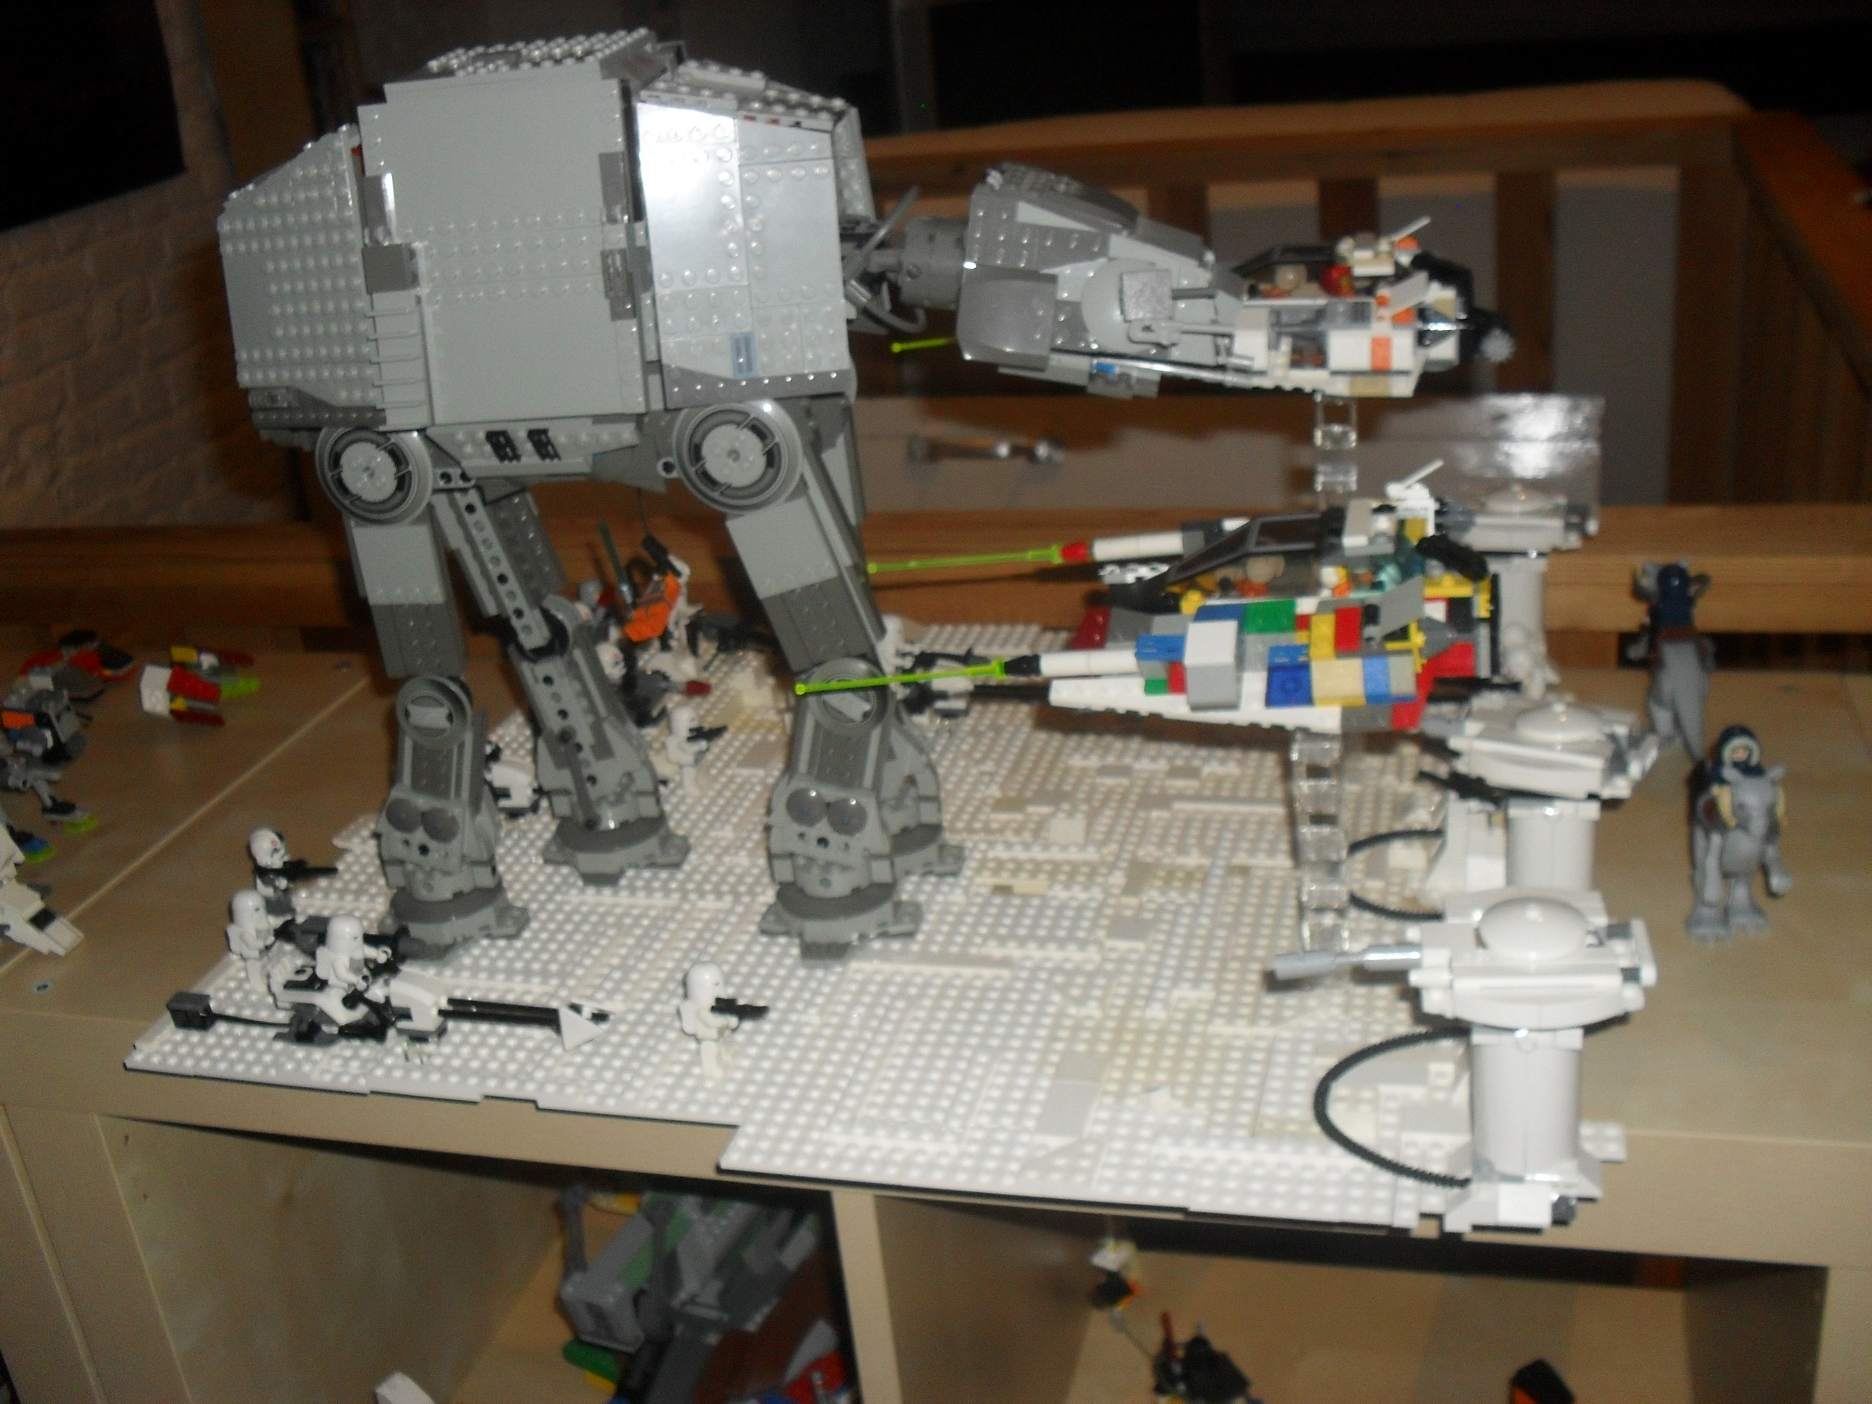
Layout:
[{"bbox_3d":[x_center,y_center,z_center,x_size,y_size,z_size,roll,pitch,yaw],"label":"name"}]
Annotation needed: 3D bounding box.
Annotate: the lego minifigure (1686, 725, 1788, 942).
[{"bbox_3d":[0.305,0.046,0.724,0.037,0.080,0.065,-1,23,11],"label":"lego minifigure"}]

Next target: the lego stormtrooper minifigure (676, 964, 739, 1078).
[{"bbox_3d":[-0.082,0.114,0.683,0.023,0.044,0.025,1,23,16],"label":"lego stormtrooper minifigure"}]

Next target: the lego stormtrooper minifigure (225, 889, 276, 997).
[{"bbox_3d":[-0.279,0.098,0.772,0.022,0.044,0.025,1,23,16],"label":"lego stormtrooper minifigure"}]

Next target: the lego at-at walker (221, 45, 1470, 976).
[{"bbox_3d":[-0.037,-0.078,0.730,0.463,0.353,0.134,1,23,16],"label":"lego at-at walker"}]

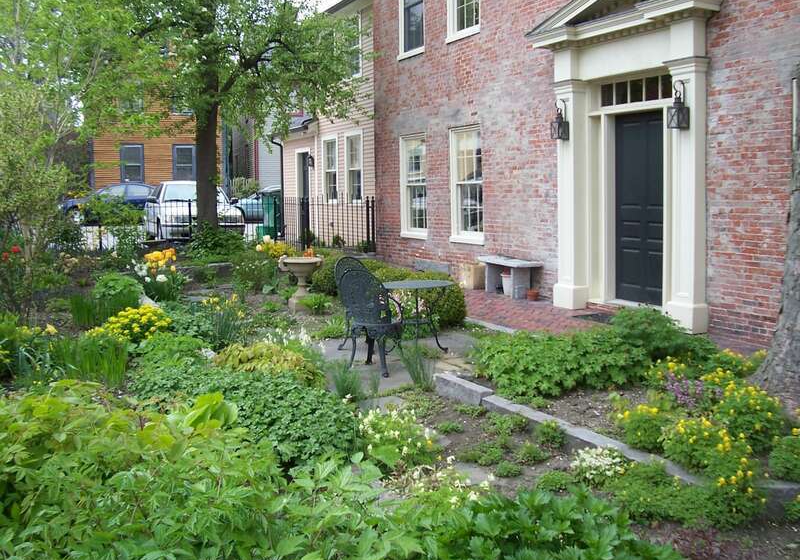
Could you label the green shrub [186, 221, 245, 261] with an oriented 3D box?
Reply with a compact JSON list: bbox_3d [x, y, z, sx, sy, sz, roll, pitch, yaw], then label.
[{"bbox_3d":[-3.639,-0.779,15.500,1.120,0.760,1.000,-2,6,-13],"label":"green shrub"}]

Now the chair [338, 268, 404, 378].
[{"bbox_3d":[-0.209,0.359,6.936,0.500,0.880,0.540,4,8,36],"label":"chair"}]

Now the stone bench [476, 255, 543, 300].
[{"bbox_3d":[1.453,-0.013,10.492,0.400,0.480,0.880,-4,7,-28],"label":"stone bench"}]

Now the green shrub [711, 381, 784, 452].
[{"bbox_3d":[2.145,0.829,4.851,0.455,0.376,0.416,1,7,24],"label":"green shrub"}]

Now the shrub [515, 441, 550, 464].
[{"bbox_3d":[0.801,1.043,4.750,0.210,0.110,0.200,-1,6,0],"label":"shrub"}]

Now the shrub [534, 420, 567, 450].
[{"bbox_3d":[0.960,0.978,5.011,0.195,0.155,0.190,0,6,11],"label":"shrub"}]

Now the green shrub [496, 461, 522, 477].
[{"bbox_3d":[0.645,1.121,4.673,0.163,0.074,0.153,0,6,8],"label":"green shrub"}]

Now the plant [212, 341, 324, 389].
[{"bbox_3d":[-1.071,0.680,6.400,0.880,0.300,0.650,-2,6,-10],"label":"plant"}]

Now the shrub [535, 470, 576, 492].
[{"bbox_3d":[0.862,1.081,4.354,0.220,0.100,0.210,0,6,11],"label":"shrub"}]

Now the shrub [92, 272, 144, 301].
[{"bbox_3d":[-3.915,0.167,10.890,0.693,0.446,0.614,-3,6,-20],"label":"shrub"}]

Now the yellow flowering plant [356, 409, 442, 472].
[{"bbox_3d":[-0.006,0.930,4.781,0.480,0.340,0.450,-1,6,0],"label":"yellow flowering plant"}]

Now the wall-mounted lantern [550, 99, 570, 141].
[{"bbox_3d":[1.978,-1.978,9.684,0.220,0.480,0.180,-4,7,-27],"label":"wall-mounted lantern"}]

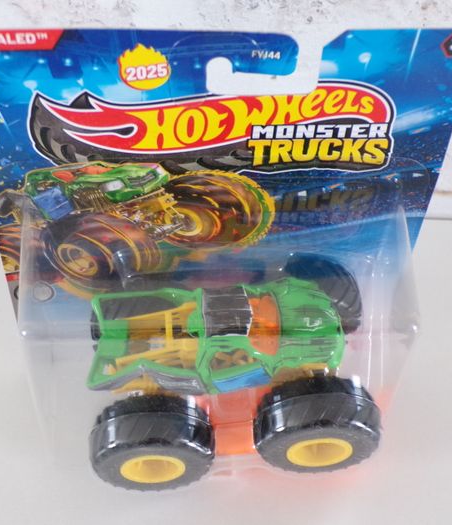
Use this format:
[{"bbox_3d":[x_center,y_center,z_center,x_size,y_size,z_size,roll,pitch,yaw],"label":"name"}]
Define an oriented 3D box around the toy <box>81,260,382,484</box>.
[{"bbox_3d":[0.001,0.031,0.272,0.091,0.054,0.063,-5,52,0],"label":"toy"}]

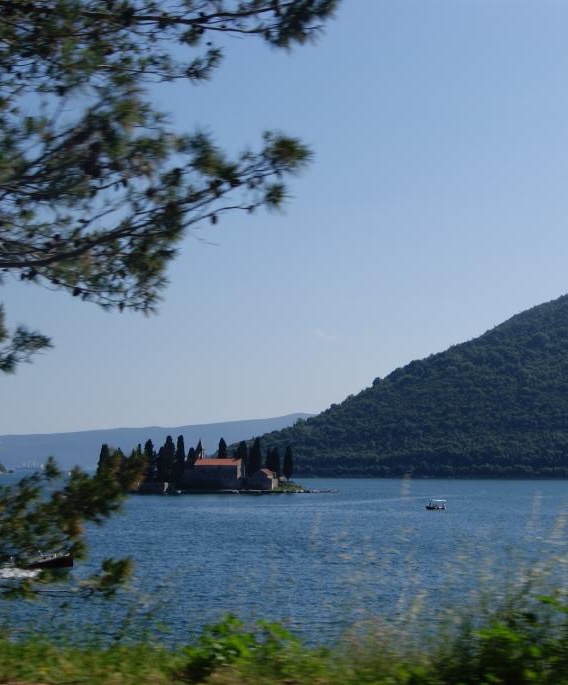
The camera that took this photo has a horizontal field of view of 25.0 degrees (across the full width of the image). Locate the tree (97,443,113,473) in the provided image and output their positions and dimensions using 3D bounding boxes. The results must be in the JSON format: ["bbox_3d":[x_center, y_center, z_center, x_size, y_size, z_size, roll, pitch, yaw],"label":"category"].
[{"bbox_3d":[-78.460,53.330,560.000,6.200,17.800,6.200,0,-6,0],"label":"tree"}]

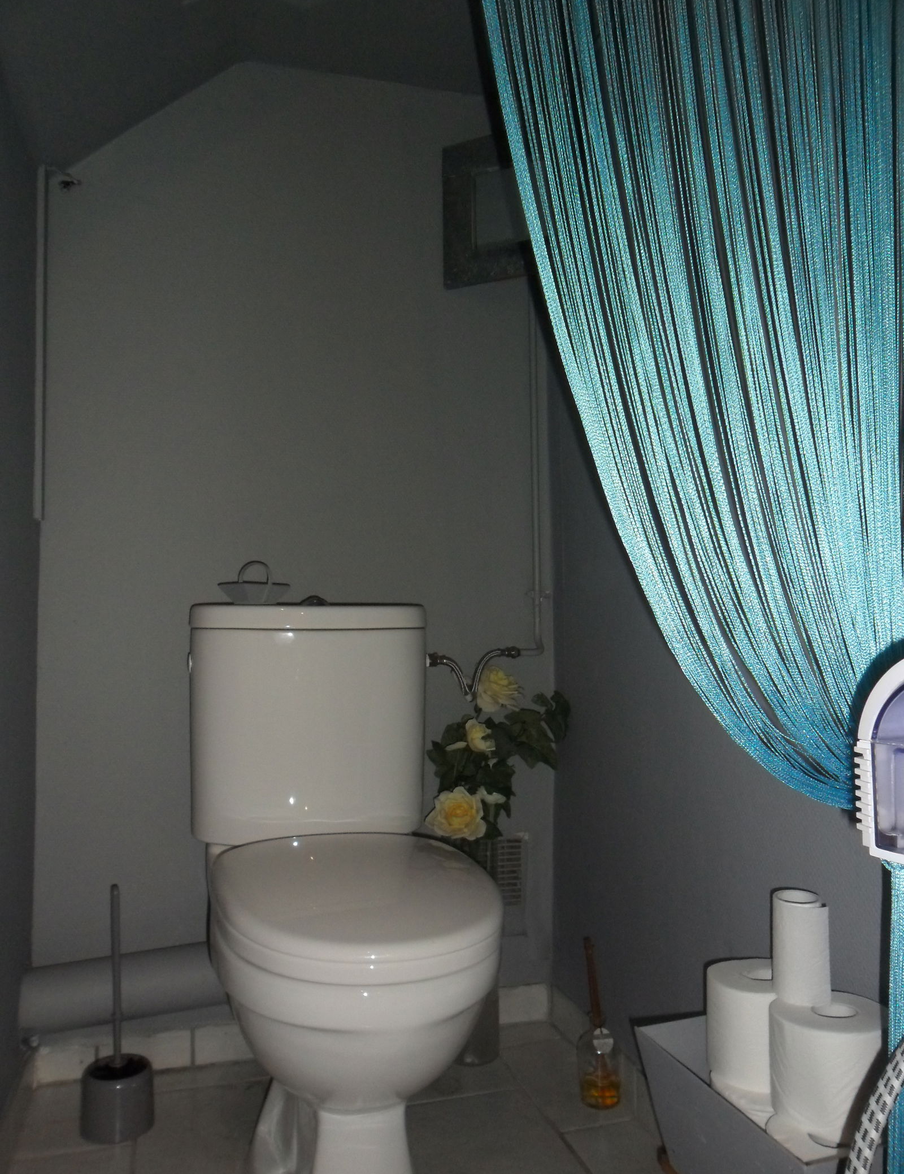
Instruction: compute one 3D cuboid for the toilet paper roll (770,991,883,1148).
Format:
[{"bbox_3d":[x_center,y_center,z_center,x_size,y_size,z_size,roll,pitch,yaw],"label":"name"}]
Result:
[{"bbox_3d":[0.369,0.460,0.913,0.111,0.098,0.111,0,-3,0],"label":"toilet paper roll"}]

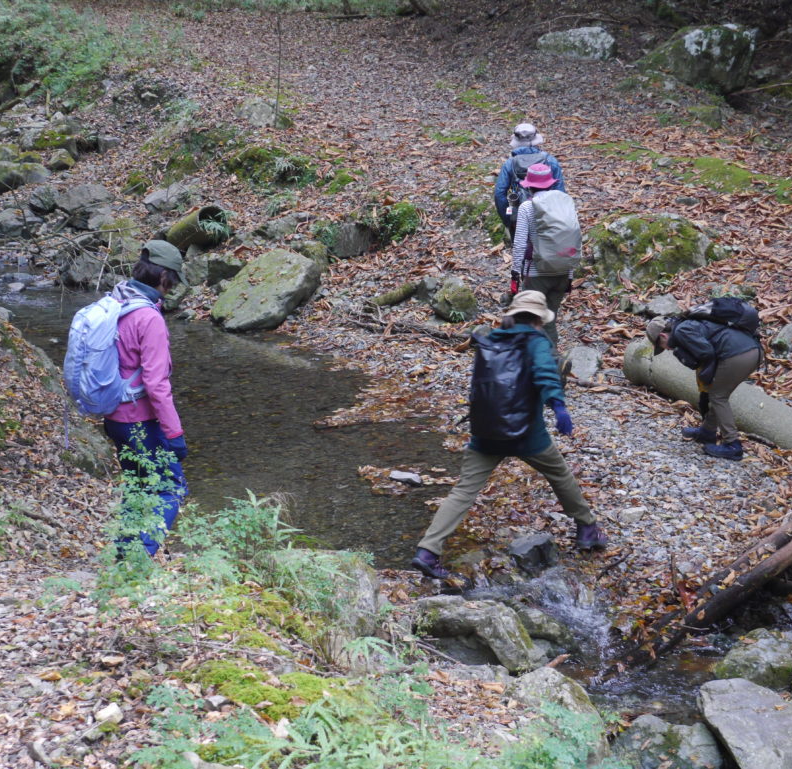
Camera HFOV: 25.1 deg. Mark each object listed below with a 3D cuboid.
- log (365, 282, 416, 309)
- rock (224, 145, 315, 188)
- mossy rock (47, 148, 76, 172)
[{"bbox_3d":[-0.014,-0.813,16.025,0.110,0.100,0.715,9,19,35],"label":"log"},{"bbox_3d":[-1.416,-2.447,19.900,1.028,0.422,0.650,-1,13,-4],"label":"rock"},{"bbox_3d":[-4.012,-2.687,21.300,0.360,0.260,0.320,-3,15,-10],"label":"mossy rock"}]

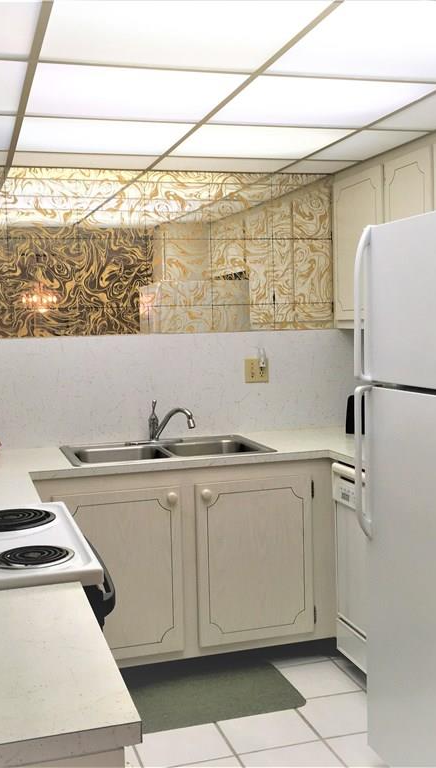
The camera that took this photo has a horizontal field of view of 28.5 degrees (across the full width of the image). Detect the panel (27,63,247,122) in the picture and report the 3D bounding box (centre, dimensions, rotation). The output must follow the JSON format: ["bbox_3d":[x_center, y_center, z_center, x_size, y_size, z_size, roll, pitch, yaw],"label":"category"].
[{"bbox_3d":[-0.269,-0.890,2.625,0.606,0.020,0.594,-3,4,-16],"label":"panel"}]

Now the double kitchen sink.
[{"bbox_3d":[-0.223,0.365,3.641,0.832,0.185,0.560,-3,4,-16],"label":"double kitchen sink"}]

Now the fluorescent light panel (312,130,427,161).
[{"bbox_3d":[0.589,-0.978,3.473,0.271,0.025,0.572,-3,4,-16],"label":"fluorescent light panel"}]

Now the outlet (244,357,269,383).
[{"bbox_3d":[0.187,-0.061,4.047,0.117,0.114,0.012,-3,4,-16],"label":"outlet"}]

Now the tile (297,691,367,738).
[{"bbox_3d":[0.463,1.212,3.146,0.303,0.010,0.310,-3,4,-16],"label":"tile"}]

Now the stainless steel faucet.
[{"bbox_3d":[-0.202,0.167,3.802,0.220,0.187,0.055,1,5,31],"label":"stainless steel faucet"}]

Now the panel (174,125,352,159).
[{"bbox_3d":[0.155,-0.955,3.373,0.601,0.020,0.581,-3,4,-16],"label":"panel"}]

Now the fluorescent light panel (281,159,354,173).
[{"bbox_3d":[0.462,-1.003,3.941,0.279,0.020,0.314,-3,4,-16],"label":"fluorescent light panel"}]

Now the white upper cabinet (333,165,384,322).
[{"bbox_3d":[0.771,-0.624,3.965,0.310,0.700,0.500,-3,4,-16],"label":"white upper cabinet"}]

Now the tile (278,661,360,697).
[{"bbox_3d":[0.383,1.181,3.406,0.308,0.010,0.308,-3,4,-16],"label":"tile"}]

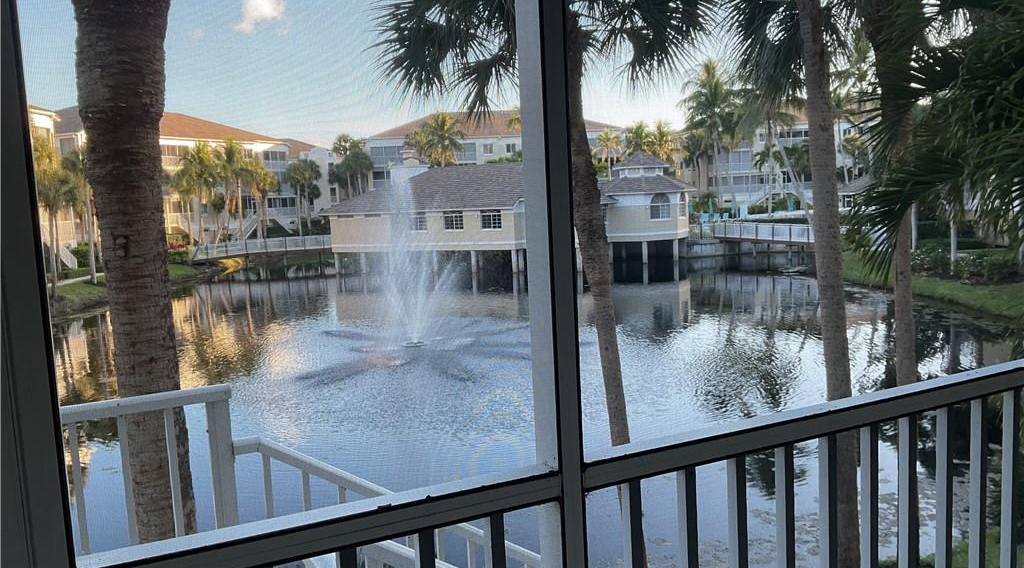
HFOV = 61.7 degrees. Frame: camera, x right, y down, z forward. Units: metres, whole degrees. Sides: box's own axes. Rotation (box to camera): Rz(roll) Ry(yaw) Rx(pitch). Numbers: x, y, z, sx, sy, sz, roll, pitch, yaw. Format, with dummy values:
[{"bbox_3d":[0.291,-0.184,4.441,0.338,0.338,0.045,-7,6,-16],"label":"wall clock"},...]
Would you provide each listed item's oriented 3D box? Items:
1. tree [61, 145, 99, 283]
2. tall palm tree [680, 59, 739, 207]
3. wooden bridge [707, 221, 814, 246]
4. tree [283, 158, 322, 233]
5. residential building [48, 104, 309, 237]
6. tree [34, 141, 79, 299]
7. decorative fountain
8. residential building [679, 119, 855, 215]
[{"bbox_3d":[-25.405,-4.084,50.943,2.800,8.309,2.800,-5,7,-26],"label":"tree"},{"bbox_3d":[22.229,-16.150,95.923,6.800,17.745,6.800,-1,6,13],"label":"tall palm tree"},{"bbox_3d":[18.802,-3.590,60.380,2.000,1.500,13.800,-5,7,-21],"label":"wooden bridge"},{"bbox_3d":[-21.569,-8.894,89.467,3.900,8.312,3.900,-4,6,-13],"label":"tree"},{"bbox_3d":[-41.205,-12.099,96.453,17.000,14.800,32.036,0,7,21],"label":"residential building"},{"bbox_3d":[-24.801,-3.541,46.780,2.600,8.471,2.600,-6,7,-27],"label":"tree"},{"bbox_3d":[-3.437,-0.811,28.964,8.000,5.600,8.000,-3,6,-7],"label":"decorative fountain"},{"bbox_3d":[38.175,-17.831,122.909,26.000,14.000,16.000,0,7,21],"label":"residential building"}]

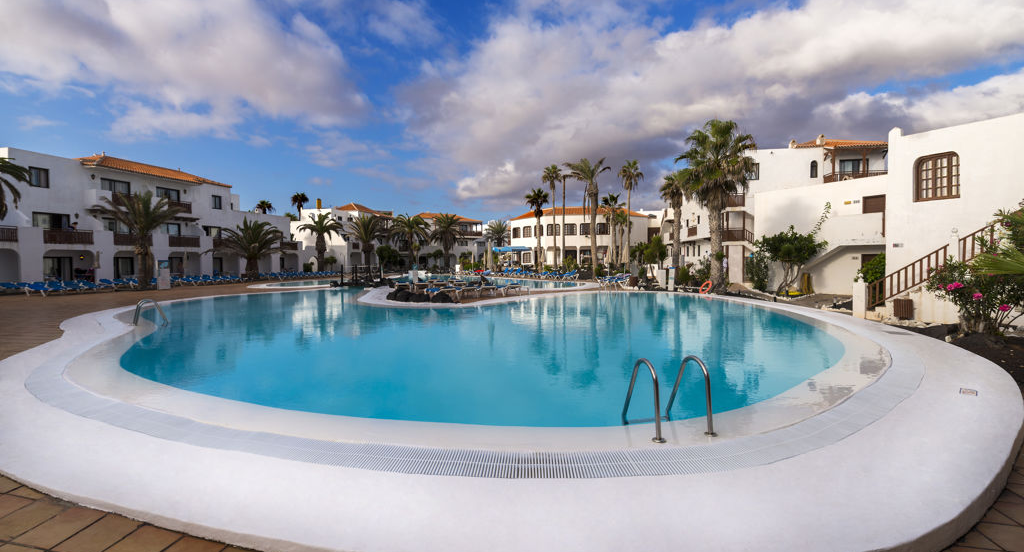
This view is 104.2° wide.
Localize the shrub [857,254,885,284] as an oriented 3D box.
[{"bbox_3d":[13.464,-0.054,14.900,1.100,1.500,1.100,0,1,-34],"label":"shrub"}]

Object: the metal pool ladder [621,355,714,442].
[{"bbox_3d":[1.466,1.162,3.821,0.618,0.810,0.706,0,1,-13],"label":"metal pool ladder"}]

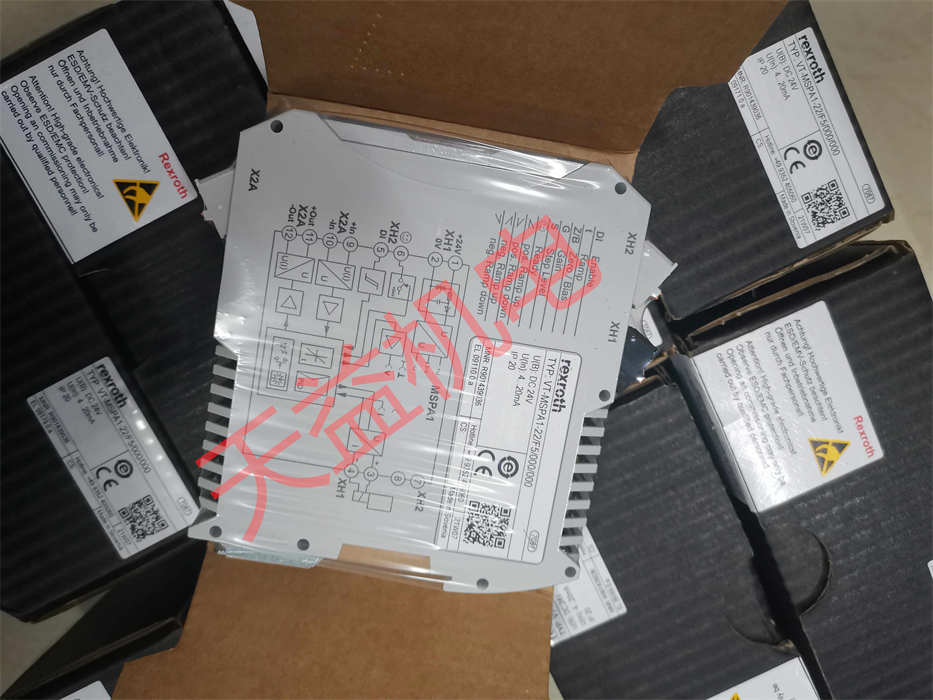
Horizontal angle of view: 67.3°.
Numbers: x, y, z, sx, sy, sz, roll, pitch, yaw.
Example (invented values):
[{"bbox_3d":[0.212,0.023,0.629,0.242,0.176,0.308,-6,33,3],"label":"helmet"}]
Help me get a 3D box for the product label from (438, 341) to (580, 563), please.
[{"bbox_3d":[0.011,0.027,0.182,0.029,0.001,0.057,9,96,-2],"label":"product label"}]

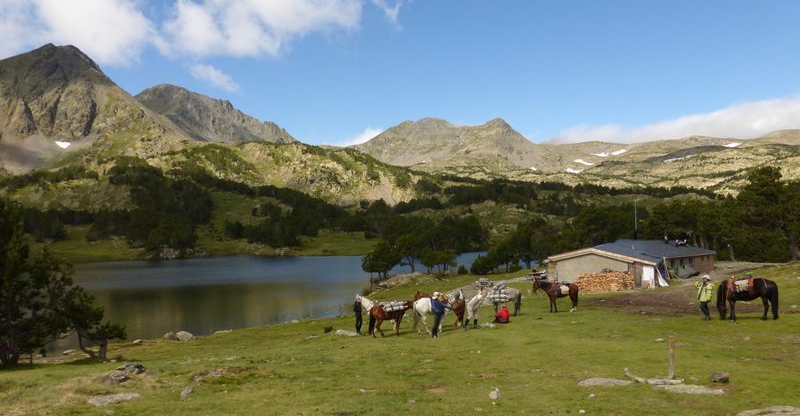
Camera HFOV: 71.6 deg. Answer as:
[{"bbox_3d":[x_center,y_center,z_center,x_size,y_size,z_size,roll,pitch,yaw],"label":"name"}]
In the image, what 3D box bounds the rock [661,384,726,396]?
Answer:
[{"bbox_3d":[5.748,3.596,10.900,1.150,0.130,0.550,-1,-1,18],"label":"rock"}]

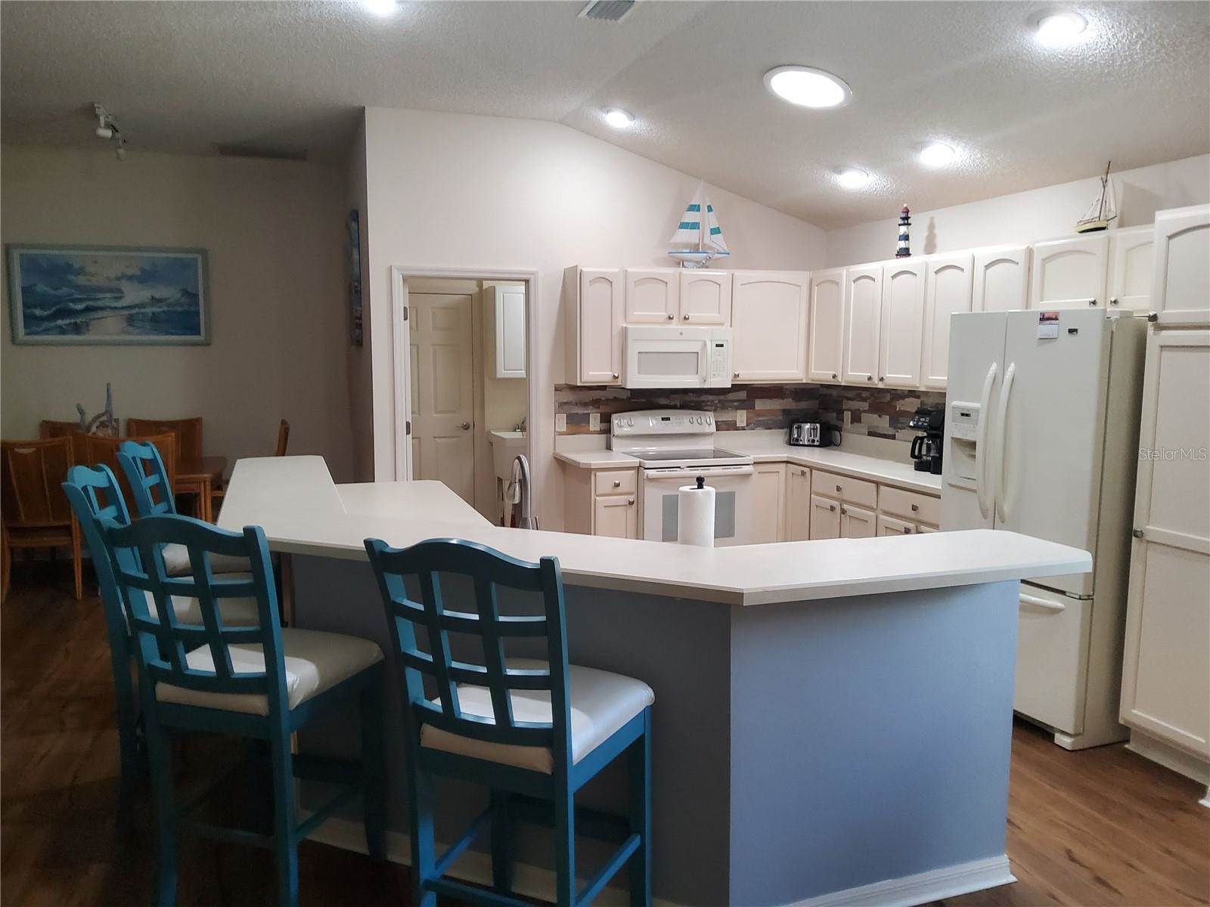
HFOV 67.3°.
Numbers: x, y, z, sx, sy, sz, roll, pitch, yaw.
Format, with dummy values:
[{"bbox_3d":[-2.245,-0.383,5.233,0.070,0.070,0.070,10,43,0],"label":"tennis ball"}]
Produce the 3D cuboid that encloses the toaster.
[{"bbox_3d":[1.476,-0.151,6.557,0.250,0.185,0.270,3,8,25],"label":"toaster"}]

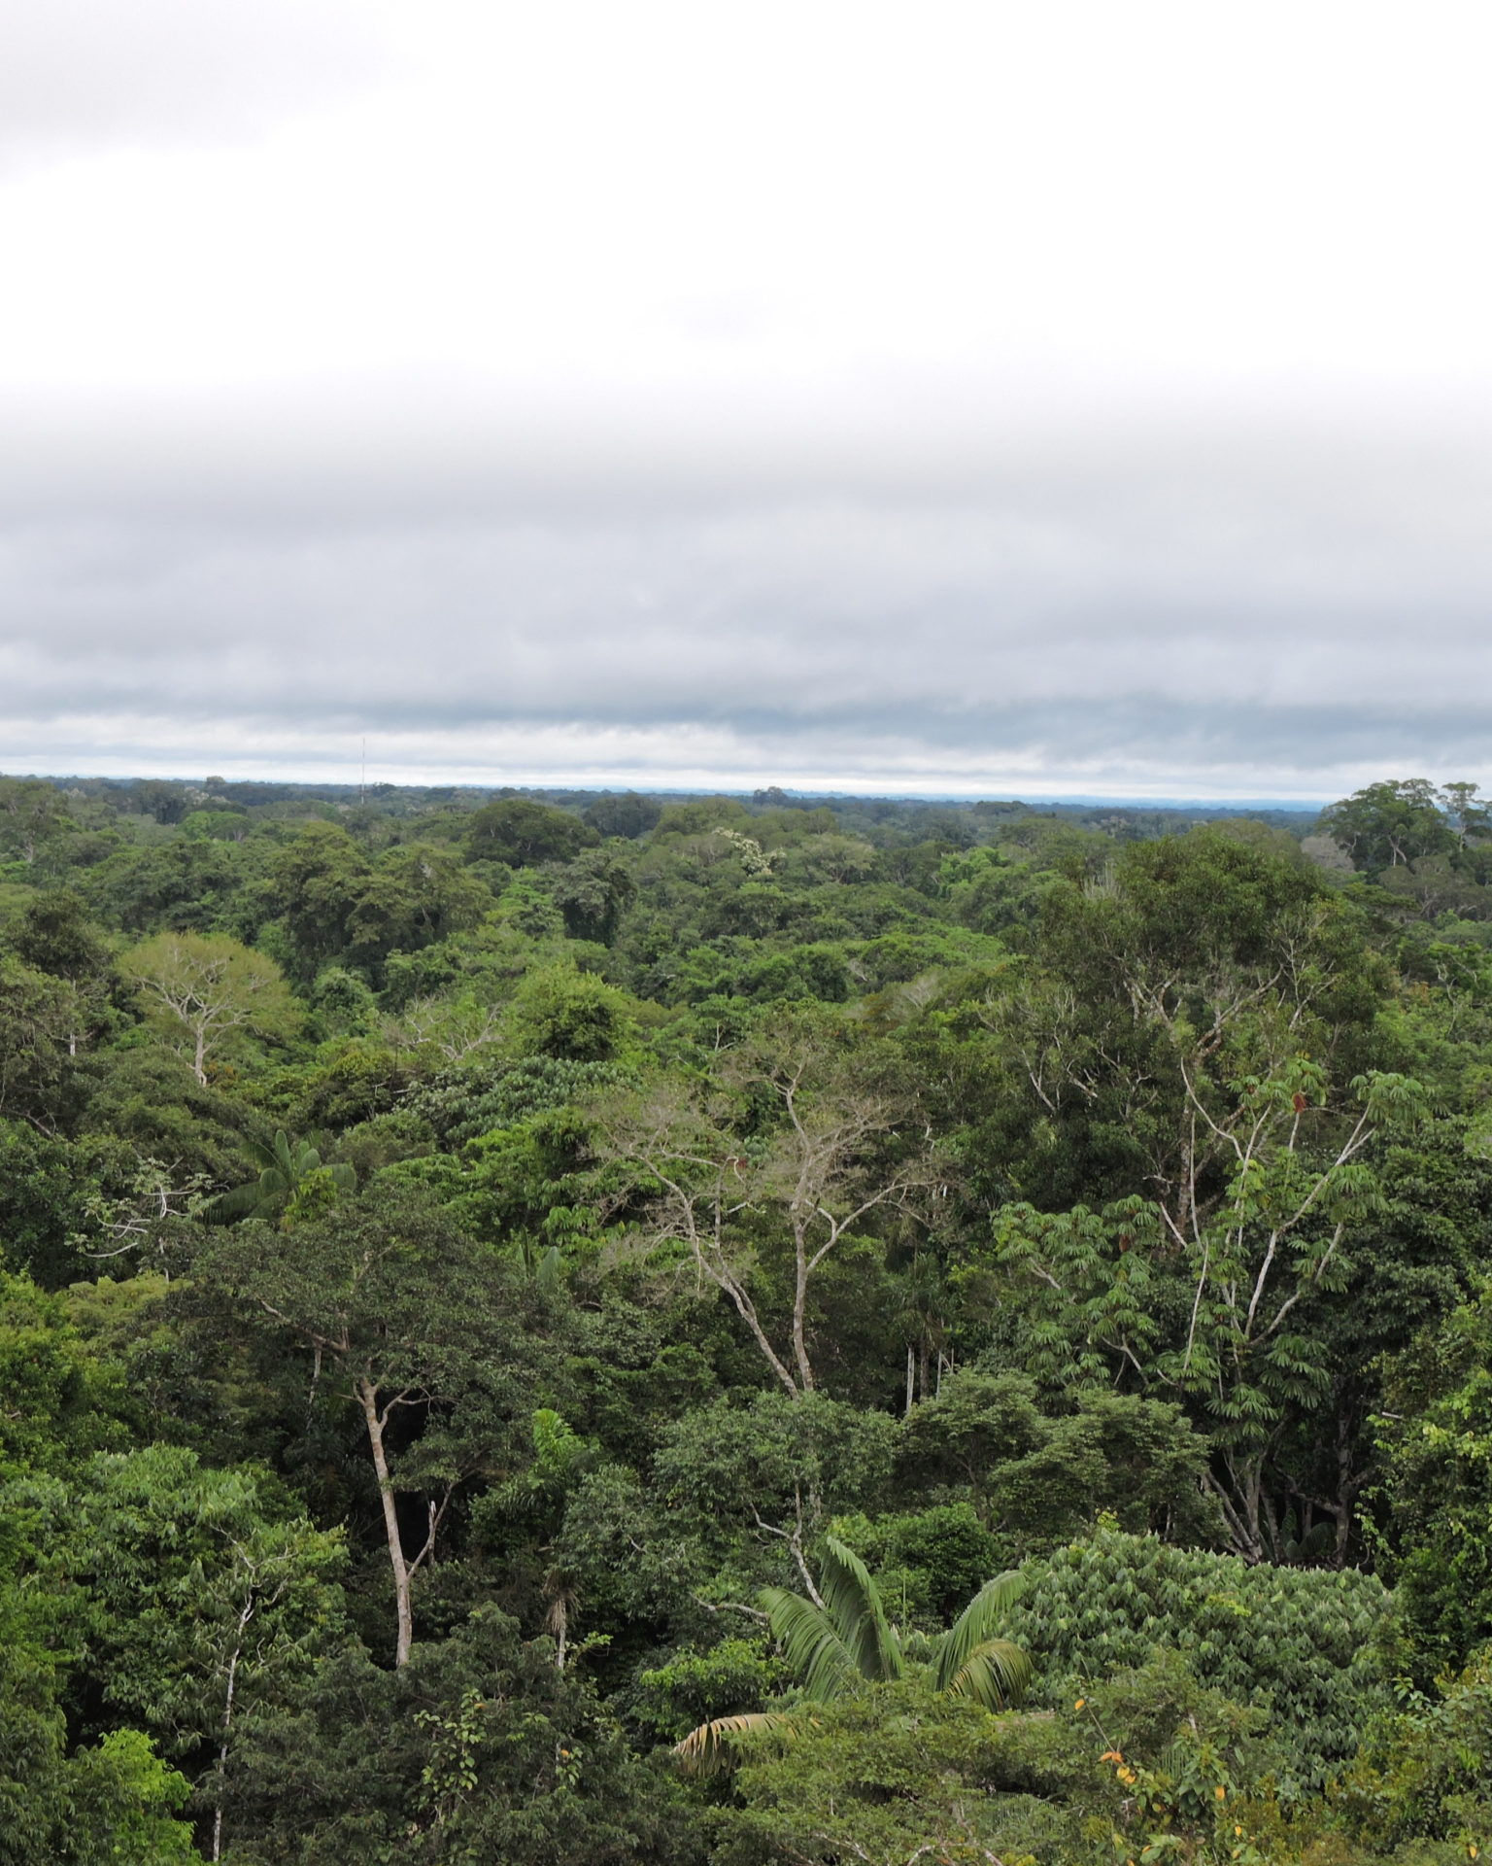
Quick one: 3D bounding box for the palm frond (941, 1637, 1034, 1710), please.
[{"bbox_3d":[4.470,13.809,87.000,2.000,1.600,1.400,2,2,22],"label":"palm frond"}]

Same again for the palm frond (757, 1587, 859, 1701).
[{"bbox_3d":[1.240,13.608,89.000,2.200,2.300,1.500,2,2,11],"label":"palm frond"}]

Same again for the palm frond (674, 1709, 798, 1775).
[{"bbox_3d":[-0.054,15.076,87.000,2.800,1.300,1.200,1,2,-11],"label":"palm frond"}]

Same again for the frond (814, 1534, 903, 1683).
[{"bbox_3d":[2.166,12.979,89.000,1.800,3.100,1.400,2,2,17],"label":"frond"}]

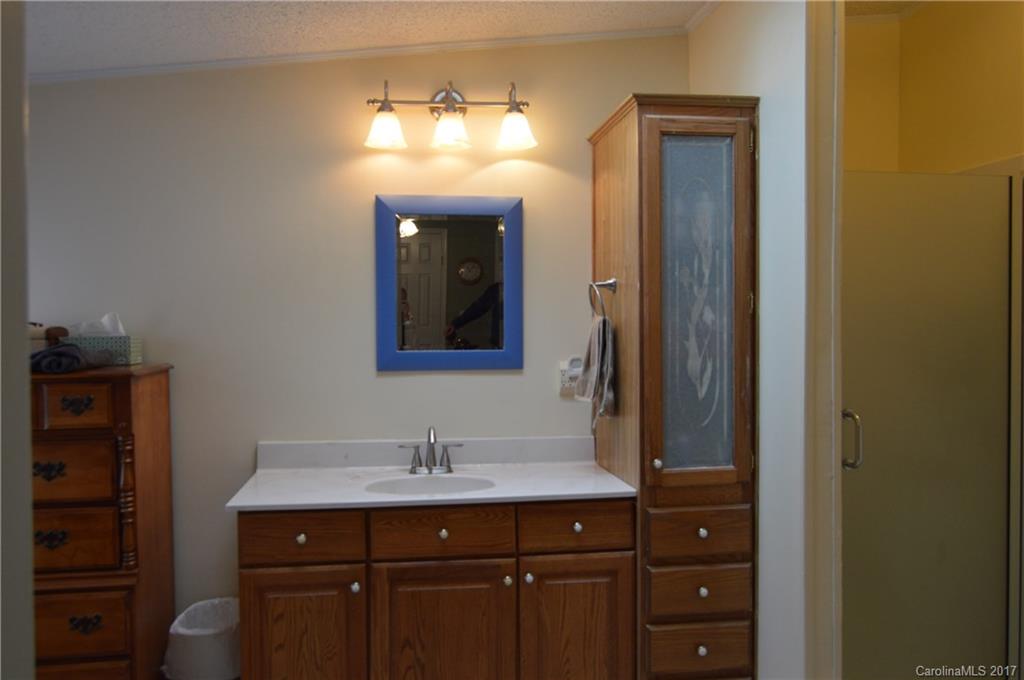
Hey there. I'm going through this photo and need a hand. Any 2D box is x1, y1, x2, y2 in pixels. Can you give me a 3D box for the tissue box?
[{"bbox_3d":[-1.391,0.037,2.602,0.224,0.098,0.122,0,1,-8],"label":"tissue box"}]

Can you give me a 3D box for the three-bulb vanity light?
[{"bbox_3d":[-0.216,-0.811,2.774,0.626,0.234,0.182,0,1,-8],"label":"three-bulb vanity light"}]

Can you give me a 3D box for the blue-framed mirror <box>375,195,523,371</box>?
[{"bbox_3d":[-0.229,-0.209,2.862,0.547,0.646,0.026,0,1,-8],"label":"blue-framed mirror"}]

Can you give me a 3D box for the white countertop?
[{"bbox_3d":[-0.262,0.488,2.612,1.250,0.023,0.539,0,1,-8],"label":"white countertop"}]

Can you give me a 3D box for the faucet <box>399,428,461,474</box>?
[{"bbox_3d":[-0.280,0.398,2.696,0.231,0.160,0.145,0,1,-8],"label":"faucet"}]

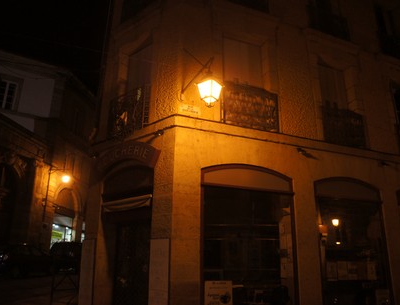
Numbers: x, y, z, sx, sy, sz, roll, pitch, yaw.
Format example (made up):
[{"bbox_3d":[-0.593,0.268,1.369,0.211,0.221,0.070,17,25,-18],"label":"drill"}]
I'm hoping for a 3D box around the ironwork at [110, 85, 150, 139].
[{"bbox_3d":[-1.795,-1.011,9.010,1.382,1.116,0.230,-13,-21,39],"label":"ironwork"}]

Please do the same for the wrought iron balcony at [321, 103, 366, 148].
[{"bbox_3d":[4.154,-0.701,10.019,1.634,1.058,0.230,8,-18,-23],"label":"wrought iron balcony"}]

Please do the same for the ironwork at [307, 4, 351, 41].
[{"bbox_3d":[4.017,-4.057,10.968,1.706,0.828,0.223,8,-18,-23],"label":"ironwork"}]

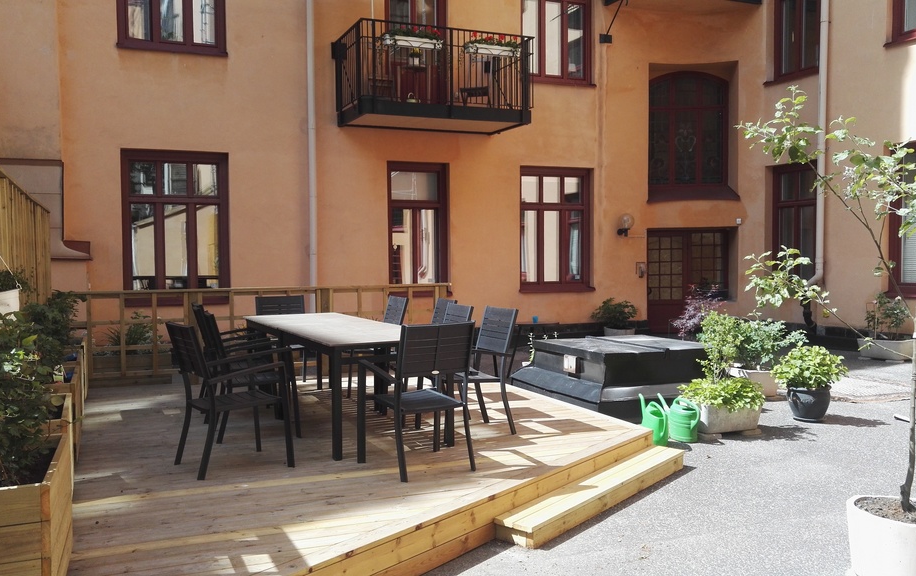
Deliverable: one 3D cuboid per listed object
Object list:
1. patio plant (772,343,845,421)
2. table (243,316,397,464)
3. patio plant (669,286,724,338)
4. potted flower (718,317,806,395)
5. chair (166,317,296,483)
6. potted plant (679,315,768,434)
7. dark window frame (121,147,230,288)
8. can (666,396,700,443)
[{"bbox_3d":[3.212,0.856,6.720,0.670,0.660,0.640,0,2,25],"label":"patio plant"},{"bbox_3d":[-1.007,0.676,5.988,0.890,0.740,2.380,-2,3,-29],"label":"table"},{"bbox_3d":[3.290,0.507,10.029,0.764,1.096,0.700,0,2,17],"label":"patio plant"},{"bbox_3d":[3.229,0.688,7.994,0.850,0.880,0.650,-1,3,-21],"label":"potted flower"},{"bbox_3d":[-1.409,0.654,4.502,0.600,0.885,0.560,-2,3,-37],"label":"chair"},{"bbox_3d":[2.279,0.732,6.375,0.660,1.000,0.500,-1,3,-21],"label":"potted plant"},{"bbox_3d":[-4.105,-0.900,10.743,1.470,2.210,0.150,-1,3,-21],"label":"dark window frame"},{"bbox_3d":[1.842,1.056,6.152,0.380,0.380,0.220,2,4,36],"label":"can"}]

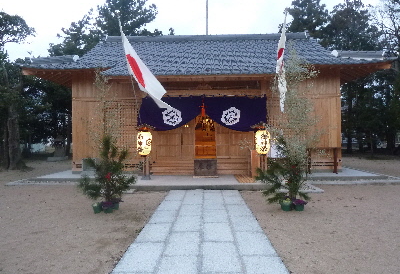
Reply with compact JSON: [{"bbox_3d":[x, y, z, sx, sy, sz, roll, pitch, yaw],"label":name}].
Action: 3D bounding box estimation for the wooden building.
[{"bbox_3d":[0.200,-1.800,12.600,12.400,6.350,9.400,-1,0,1],"label":"wooden building"}]

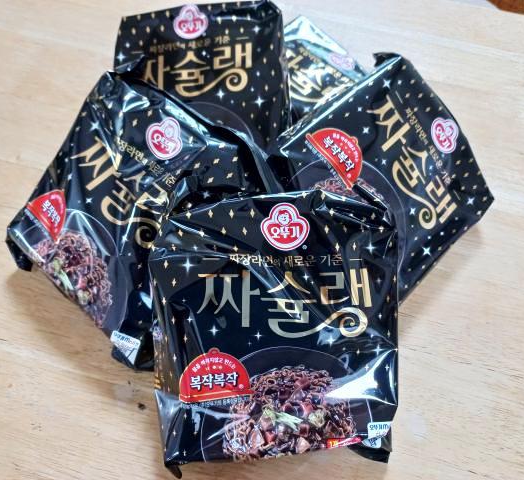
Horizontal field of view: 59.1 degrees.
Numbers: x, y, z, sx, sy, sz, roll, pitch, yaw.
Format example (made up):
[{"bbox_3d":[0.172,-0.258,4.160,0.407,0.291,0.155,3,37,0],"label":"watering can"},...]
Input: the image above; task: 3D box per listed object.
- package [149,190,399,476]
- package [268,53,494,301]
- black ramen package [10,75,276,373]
[{"bbox_3d":[0.008,0.049,0.279,0.138,0.040,0.149,0,87,-1],"label":"package"},{"bbox_3d":[0.084,-0.039,0.329,0.141,0.040,0.134,-41,102,-23],"label":"package"},{"bbox_3d":[-0.084,-0.016,0.308,0.138,0.040,0.138,39,89,25],"label":"black ramen package"}]

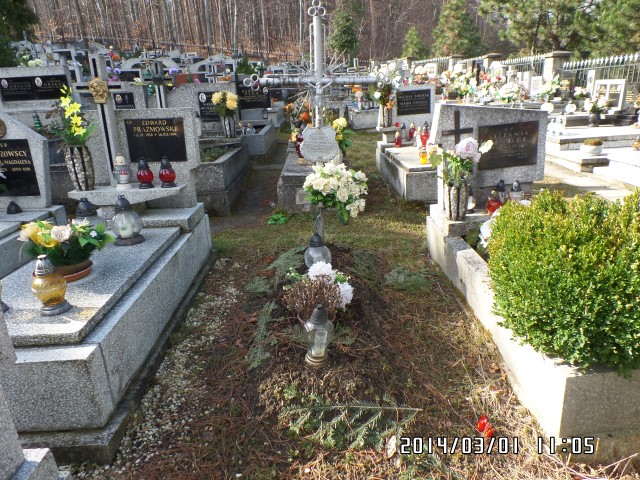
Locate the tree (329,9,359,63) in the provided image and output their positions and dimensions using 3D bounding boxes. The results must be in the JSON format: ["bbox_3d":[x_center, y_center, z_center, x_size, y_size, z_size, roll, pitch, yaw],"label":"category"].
[{"bbox_3d":[1.651,-14.265,29.879,2.200,4.000,2.200,-1,21,0],"label":"tree"}]

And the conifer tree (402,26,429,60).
[{"bbox_3d":[6.783,-13.531,30.202,1.900,3.400,1.900,-1,21,0],"label":"conifer tree"}]

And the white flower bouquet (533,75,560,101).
[{"bbox_3d":[3.889,-2.618,7.300,0.450,0.430,0.400,-3,17,0],"label":"white flower bouquet"}]

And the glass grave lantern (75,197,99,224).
[{"bbox_3d":[-1.600,-0.119,2.935,0.205,0.280,0.205,-3,17,0],"label":"glass grave lantern"}]

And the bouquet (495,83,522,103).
[{"bbox_3d":[3.610,-2.810,8.100,0.470,0.360,0.400,-3,17,0],"label":"bouquet"}]

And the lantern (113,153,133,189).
[{"bbox_3d":[-1.461,-0.510,3.125,0.130,0.250,0.130,-3,17,0],"label":"lantern"}]

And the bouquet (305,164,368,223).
[{"bbox_3d":[0.114,-0.349,3.128,0.470,0.450,0.390,-3,20,0],"label":"bouquet"}]

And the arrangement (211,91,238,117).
[{"bbox_3d":[-1.302,-1.860,5.795,0.370,0.330,0.310,-3,20,0],"label":"arrangement"}]

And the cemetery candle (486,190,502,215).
[{"bbox_3d":[1.419,-0.310,3.451,0.128,0.190,0.128,-1,21,0],"label":"cemetery candle"}]

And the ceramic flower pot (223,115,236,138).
[{"bbox_3d":[-1.291,-1.614,6.100,0.180,0.340,0.180,-3,17,0],"label":"ceramic flower pot"}]

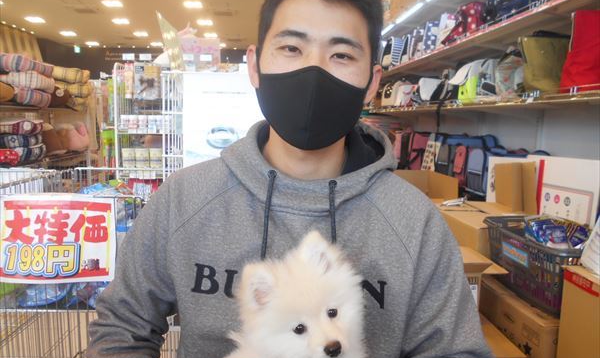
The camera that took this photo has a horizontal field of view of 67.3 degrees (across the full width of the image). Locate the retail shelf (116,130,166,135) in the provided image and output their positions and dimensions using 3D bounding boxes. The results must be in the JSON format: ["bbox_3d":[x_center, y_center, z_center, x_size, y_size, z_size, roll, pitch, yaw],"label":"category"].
[{"bbox_3d":[-1.119,-0.343,3.380,0.390,0.030,0.340,0,7,-4],"label":"retail shelf"}]

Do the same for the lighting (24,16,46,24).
[{"bbox_3d":[-6.401,-3.836,10.906,0.360,0.070,0.450,0,7,-4],"label":"lighting"}]

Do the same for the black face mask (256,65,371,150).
[{"bbox_3d":[0.017,-0.088,0.563,0.147,0.110,0.105,7,7,-1],"label":"black face mask"}]

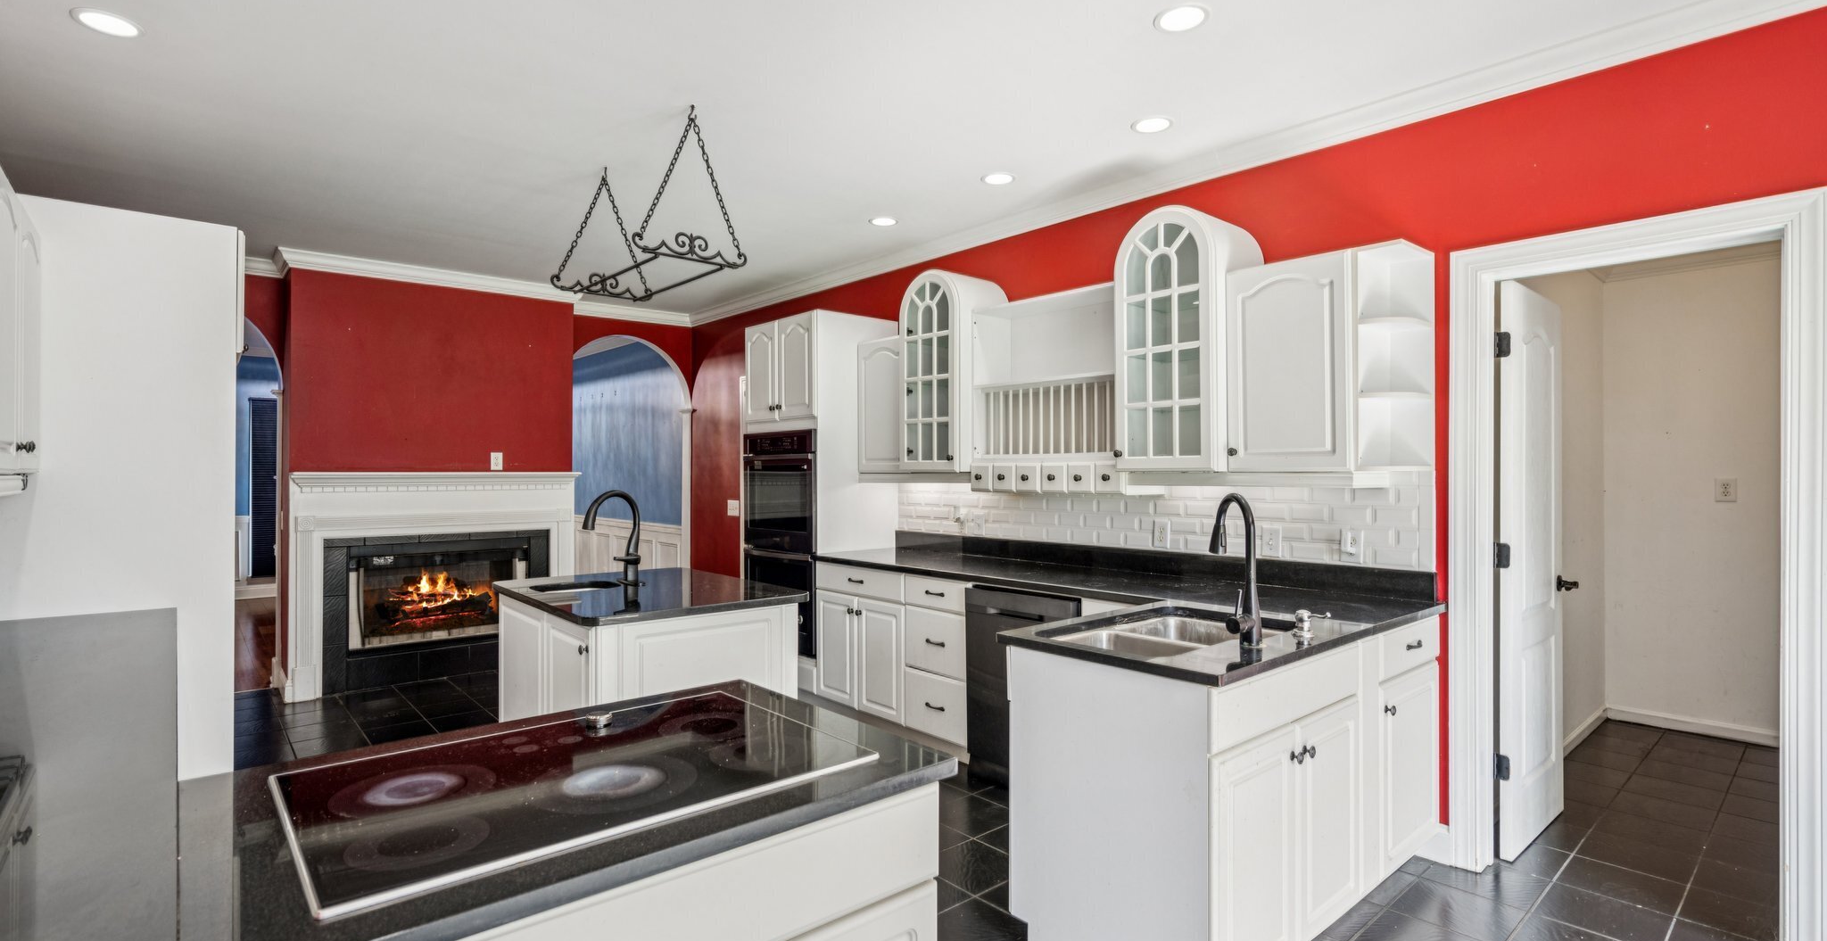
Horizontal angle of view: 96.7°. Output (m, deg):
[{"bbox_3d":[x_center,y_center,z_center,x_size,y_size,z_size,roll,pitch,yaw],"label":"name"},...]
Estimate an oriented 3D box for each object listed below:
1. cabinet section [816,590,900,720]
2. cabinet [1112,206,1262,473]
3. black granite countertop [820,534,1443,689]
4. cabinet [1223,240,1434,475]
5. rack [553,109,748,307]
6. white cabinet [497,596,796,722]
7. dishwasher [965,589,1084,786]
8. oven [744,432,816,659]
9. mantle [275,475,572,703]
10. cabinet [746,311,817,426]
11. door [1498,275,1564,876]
[{"bbox_3d":[-0.052,0.929,4.311,0.600,0.577,0.725,0,0,-41],"label":"cabinet section"},{"bbox_3d":[1.131,-0.512,3.350,0.410,1.045,0.443,0,0,-42],"label":"cabinet"},{"bbox_3d":[0.300,0.445,3.528,1.590,0.138,3.060,0,0,-41],"label":"black granite countertop"},{"bbox_3d":[1.512,-0.375,2.984,0.335,0.770,0.607,0,0,-42],"label":"cabinet"},{"bbox_3d":[-1.085,-1.055,3.289,0.452,0.575,0.840,0,0,-42],"label":"rack"},{"bbox_3d":[-1.084,0.950,3.247,0.800,0.884,1.060,0,0,-41],"label":"white cabinet"},{"bbox_3d":[0.659,0.940,3.627,0.600,0.860,0.620,0,0,-42],"label":"dishwasher"},{"bbox_3d":[-0.585,0.415,5.020,0.600,1.290,0.765,0,0,-42],"label":"oven"},{"bbox_3d":[-3.074,0.710,5.374,1.685,1.375,0.200,0,0,-41],"label":"mantle"},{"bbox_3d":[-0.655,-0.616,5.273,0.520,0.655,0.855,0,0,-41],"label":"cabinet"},{"bbox_3d":[2.334,0.348,3.050,0.684,2.025,0.037,0,0,-40],"label":"door"}]

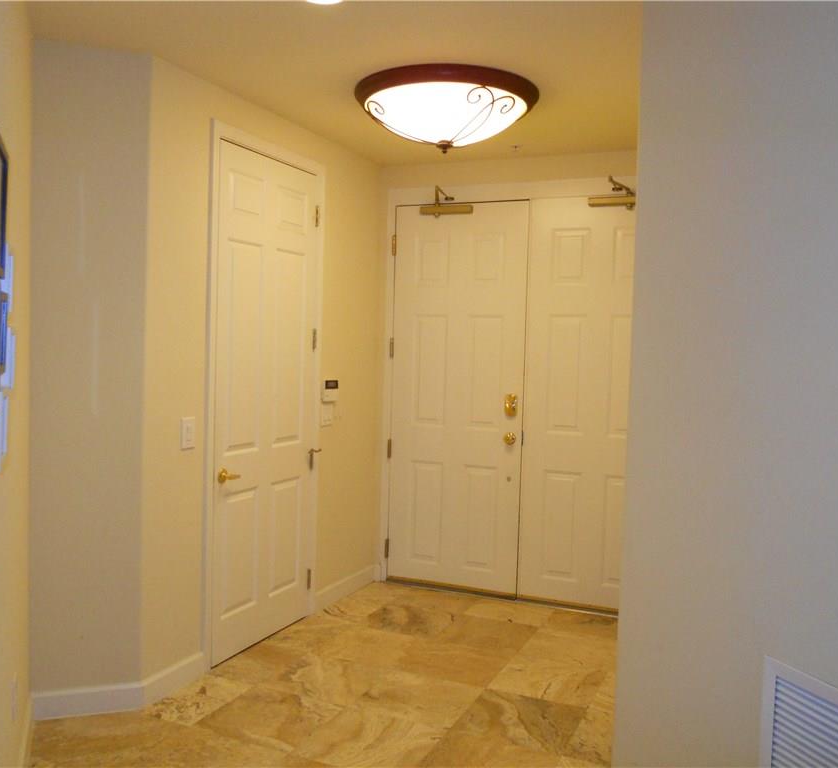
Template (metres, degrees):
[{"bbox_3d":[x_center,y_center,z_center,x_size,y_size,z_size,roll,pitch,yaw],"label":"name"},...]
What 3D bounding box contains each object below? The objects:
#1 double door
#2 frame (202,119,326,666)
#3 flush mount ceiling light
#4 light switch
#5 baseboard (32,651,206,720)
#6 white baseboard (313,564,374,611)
[{"bbox_3d":[0.632,0.104,4.978,1.749,2.400,0.060,3,3,23],"label":"double door"},{"bbox_3d":[-0.795,0.060,4.215,0.120,2.522,0.979,3,3,23],"label":"frame"},{"bbox_3d":[0.119,-1.161,3.650,0.806,0.280,0.806,2,3,0],"label":"flush mount ceiling light"},{"bbox_3d":[-1.007,0.217,3.627,0.012,0.131,0.086,3,3,23],"label":"light switch"},{"bbox_3d":[-1.202,1.290,3.493,0.745,0.110,0.180,-1,4,-42],"label":"baseboard"},{"bbox_3d":[-0.440,1.240,5.053,0.018,0.107,0.764,3,3,23],"label":"white baseboard"}]

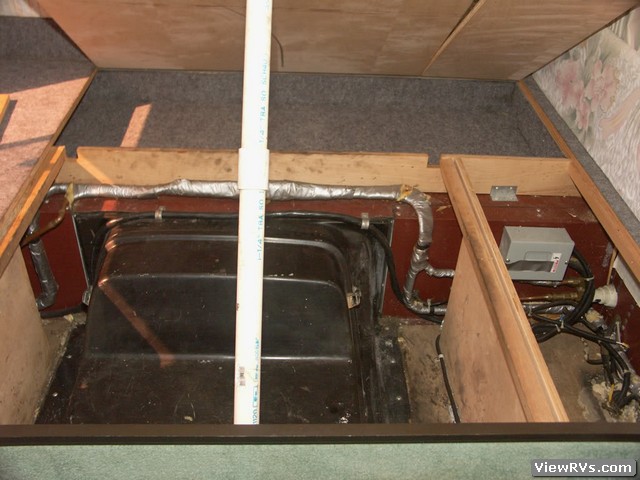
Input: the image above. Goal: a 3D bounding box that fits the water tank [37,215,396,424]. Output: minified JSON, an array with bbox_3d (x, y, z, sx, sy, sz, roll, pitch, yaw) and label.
[{"bbox_3d":[-0.215,0.235,1.687,0.857,0.341,0.548,1,34,-3],"label":"water tank"}]

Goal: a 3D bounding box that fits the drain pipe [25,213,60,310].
[{"bbox_3d":[-0.718,0.074,1.847,0.074,0.318,0.070,1,34,-3],"label":"drain pipe"}]

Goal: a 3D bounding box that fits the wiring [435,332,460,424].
[{"bbox_3d":[0.323,0.347,1.849,0.026,0.019,0.322,1,34,-3],"label":"wiring"}]

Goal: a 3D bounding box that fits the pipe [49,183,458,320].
[{"bbox_3d":[-0.170,0.031,1.929,1.061,0.352,0.183,1,34,-3],"label":"pipe"}]

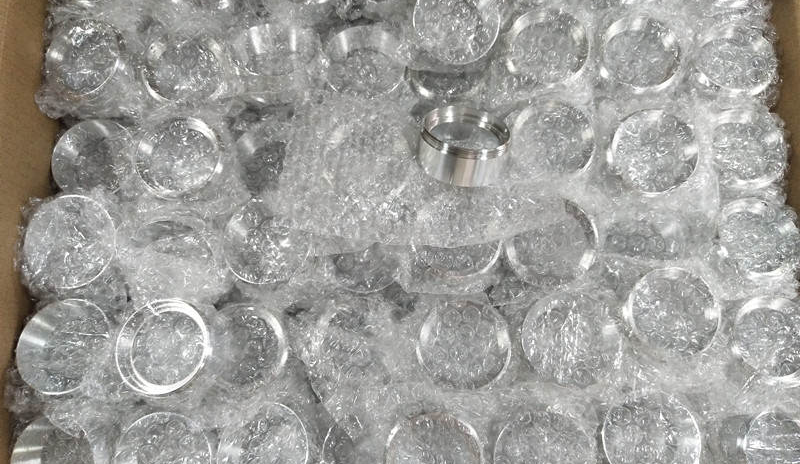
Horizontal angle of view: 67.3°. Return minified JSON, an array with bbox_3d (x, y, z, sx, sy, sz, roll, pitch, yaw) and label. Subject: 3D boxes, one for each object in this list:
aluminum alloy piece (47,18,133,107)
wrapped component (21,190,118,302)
[{"bbox_3d":[-0.222,-0.119,0.437,0.057,0.026,0.057,0,77,-1],"label":"aluminum alloy piece"},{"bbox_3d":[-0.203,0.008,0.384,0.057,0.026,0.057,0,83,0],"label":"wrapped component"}]

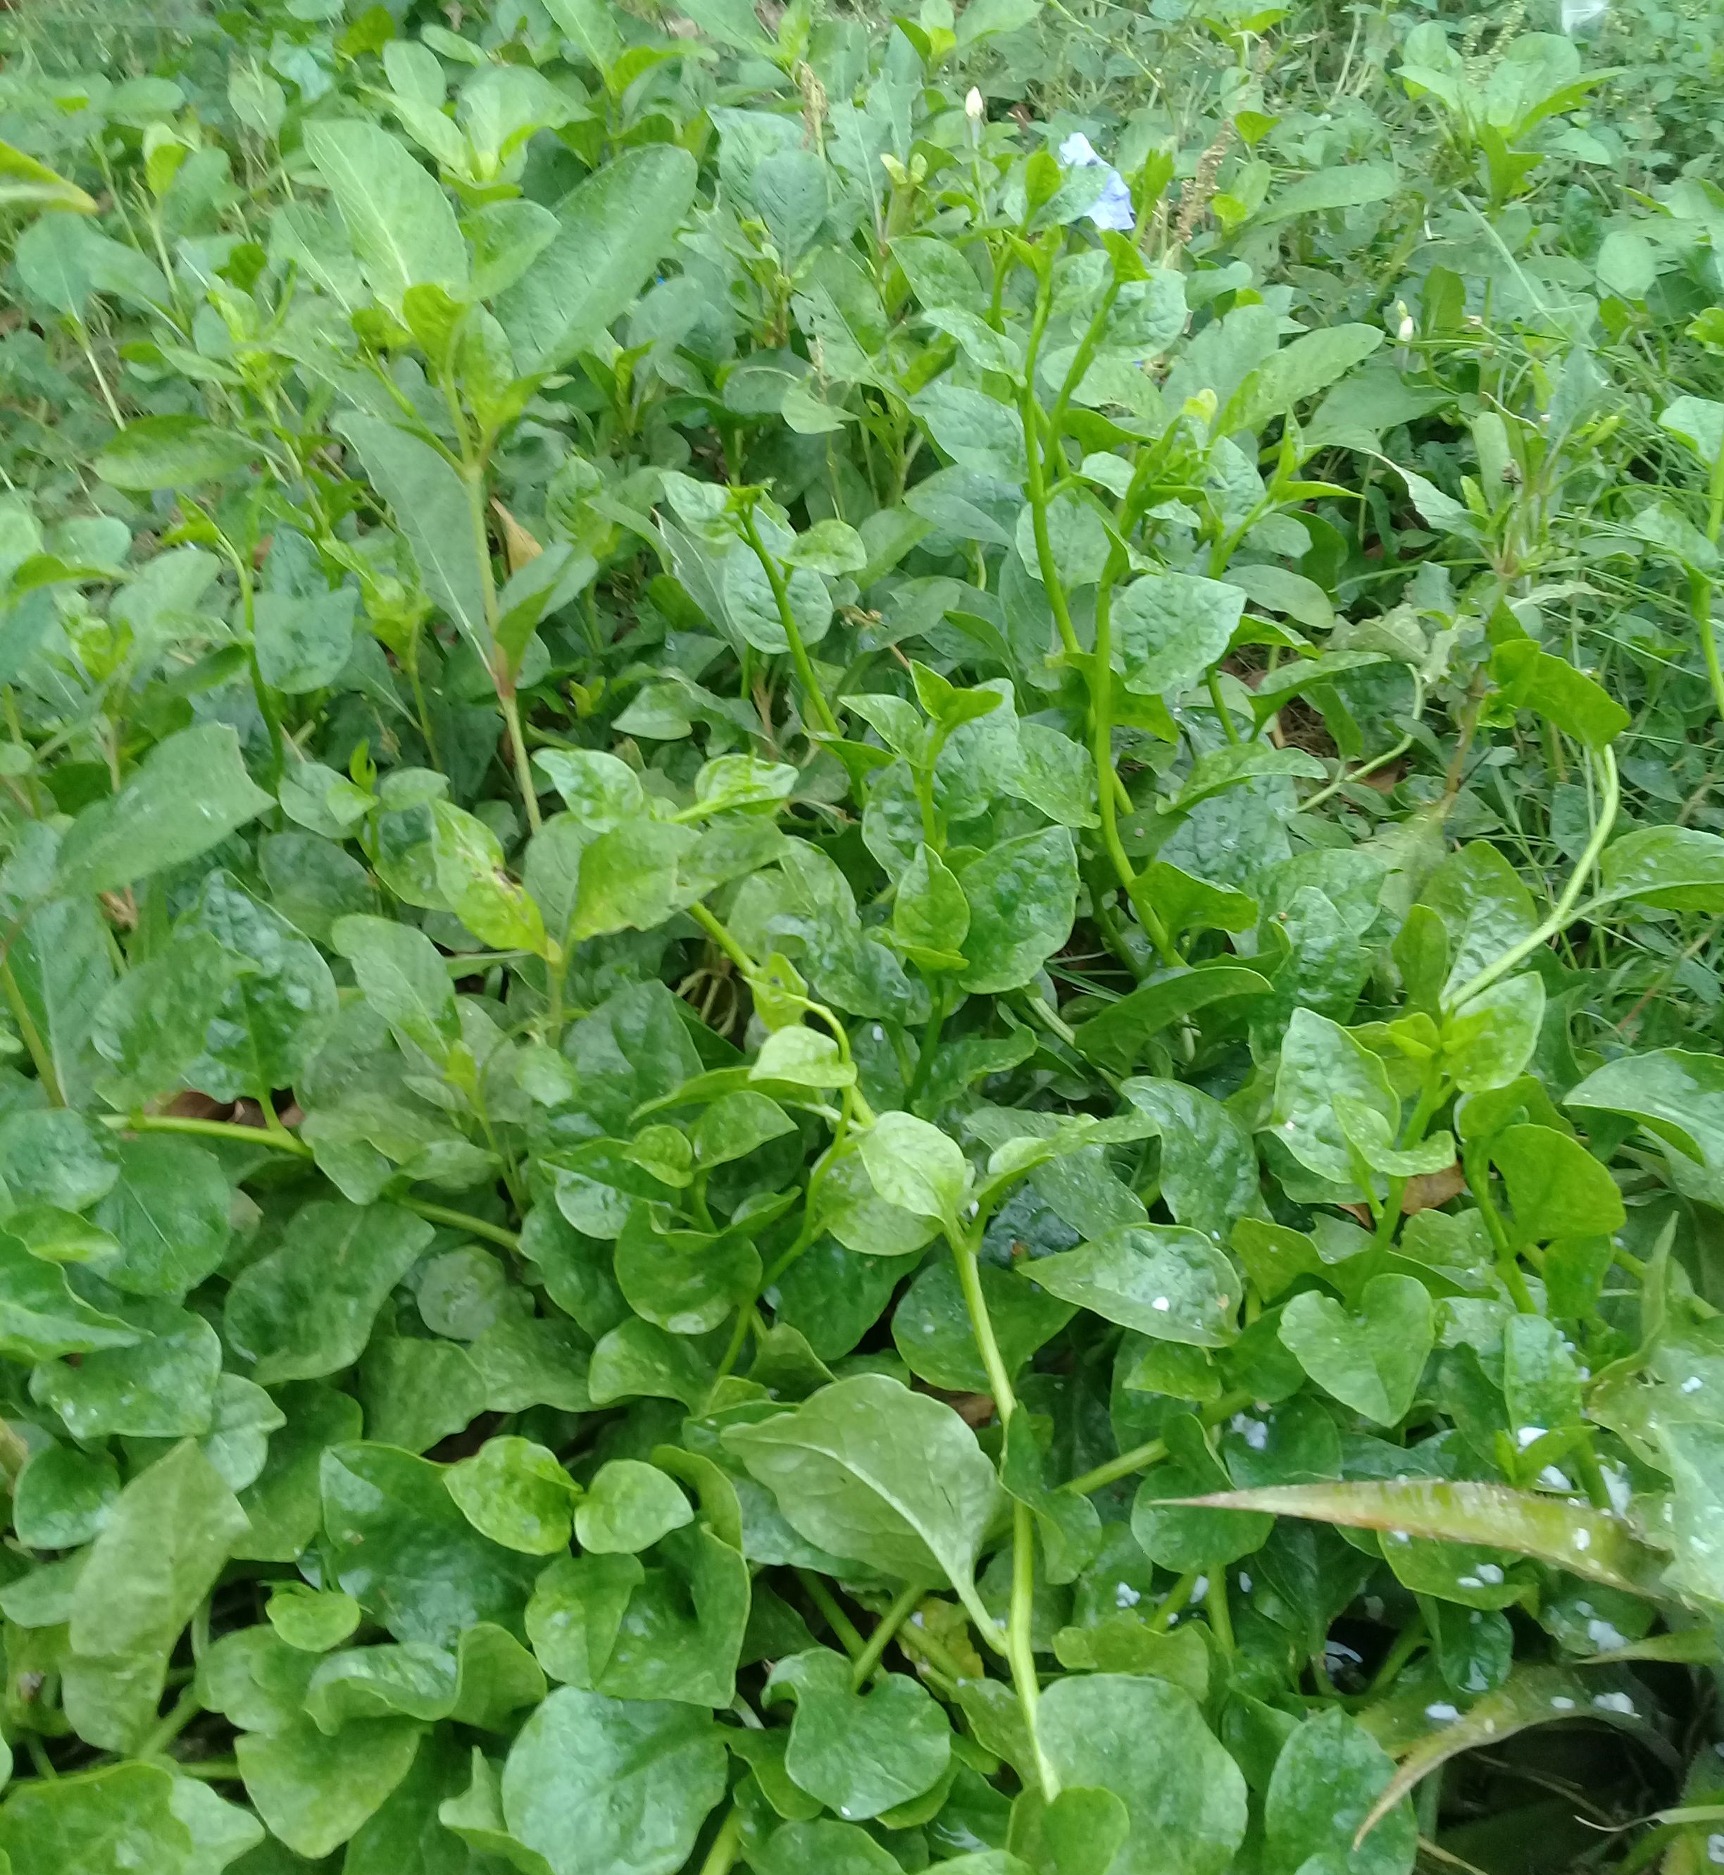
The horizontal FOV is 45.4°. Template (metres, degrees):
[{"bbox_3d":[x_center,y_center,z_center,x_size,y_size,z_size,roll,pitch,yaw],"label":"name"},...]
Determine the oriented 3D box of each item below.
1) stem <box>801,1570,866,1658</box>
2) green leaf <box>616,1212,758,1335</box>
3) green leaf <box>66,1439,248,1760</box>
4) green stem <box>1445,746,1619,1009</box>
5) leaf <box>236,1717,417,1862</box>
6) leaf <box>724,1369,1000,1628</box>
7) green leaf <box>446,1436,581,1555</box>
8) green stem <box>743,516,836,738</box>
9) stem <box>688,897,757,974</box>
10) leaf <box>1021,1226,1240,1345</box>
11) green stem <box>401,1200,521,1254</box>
[{"bbox_3d":[-0.012,0.277,0.843,0.009,0.009,0.046,-44,56,0],"label":"stem"},{"bbox_3d":[-0.063,0.120,0.740,0.054,0.018,0.043,-1,80,0],"label":"green leaf"},{"bbox_3d":[-0.232,0.217,0.680,0.050,0.020,0.103,17,59,-18],"label":"green leaf"},{"bbox_3d":[0.296,-0.022,0.892,0.028,0.018,0.138,32,84,15],"label":"green stem"},{"bbox_3d":[-0.161,0.249,0.610,0.054,0.015,0.044,5,70,2],"label":"leaf"},{"bbox_3d":[0.009,0.168,0.630,0.104,0.061,0.020,34,4,-3],"label":"leaf"},{"bbox_3d":[-0.135,0.217,0.800,0.053,0.018,0.044,-2,56,2],"label":"green leaf"},{"bbox_3d":[-0.042,-0.182,1.205,0.014,0.140,0.014,-21,25,0],"label":"green stem"},{"bbox_3d":[-0.059,0.000,0.880,0.009,0.009,0.050,-41,53,-3],"label":"stem"},{"bbox_3d":[0.100,0.130,0.770,0.082,0.016,0.052,0,52,2],"label":"leaf"},{"bbox_3d":[-0.152,0.109,0.780,0.054,0.007,0.008,17,43,19],"label":"green stem"}]

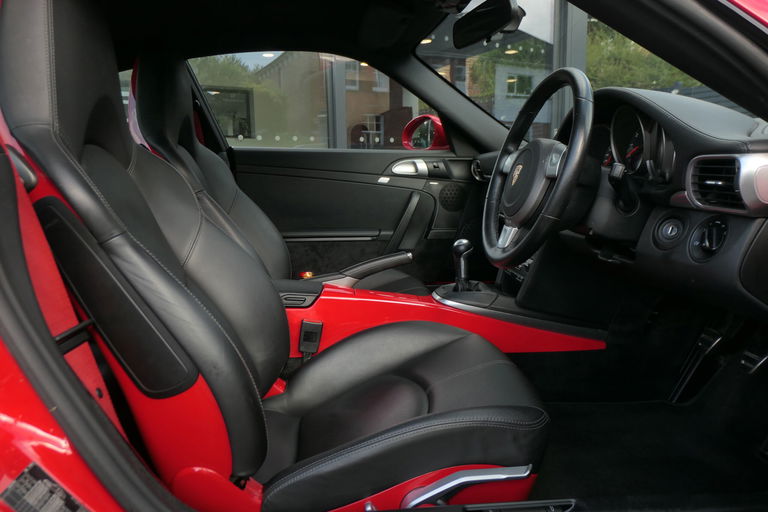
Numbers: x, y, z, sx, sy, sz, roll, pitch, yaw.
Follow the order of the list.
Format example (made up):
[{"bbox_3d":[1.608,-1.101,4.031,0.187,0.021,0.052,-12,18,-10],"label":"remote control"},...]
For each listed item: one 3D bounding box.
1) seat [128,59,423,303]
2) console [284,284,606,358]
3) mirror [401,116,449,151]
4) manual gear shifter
[{"bbox_3d":[-0.276,-0.162,1.607,0.890,0.870,0.530,-2,8,-6],"label":"seat"},{"bbox_3d":[0.102,0.138,1.326,0.830,0.180,0.260,-2,8,-6],"label":"console"},{"bbox_3d":[0.160,-0.510,2.124,0.140,0.150,0.210,-4,9,-16],"label":"mirror"},{"bbox_3d":[0.203,0.025,1.321,0.055,0.140,0.050,-2,8,-6],"label":"manual gear shifter"}]

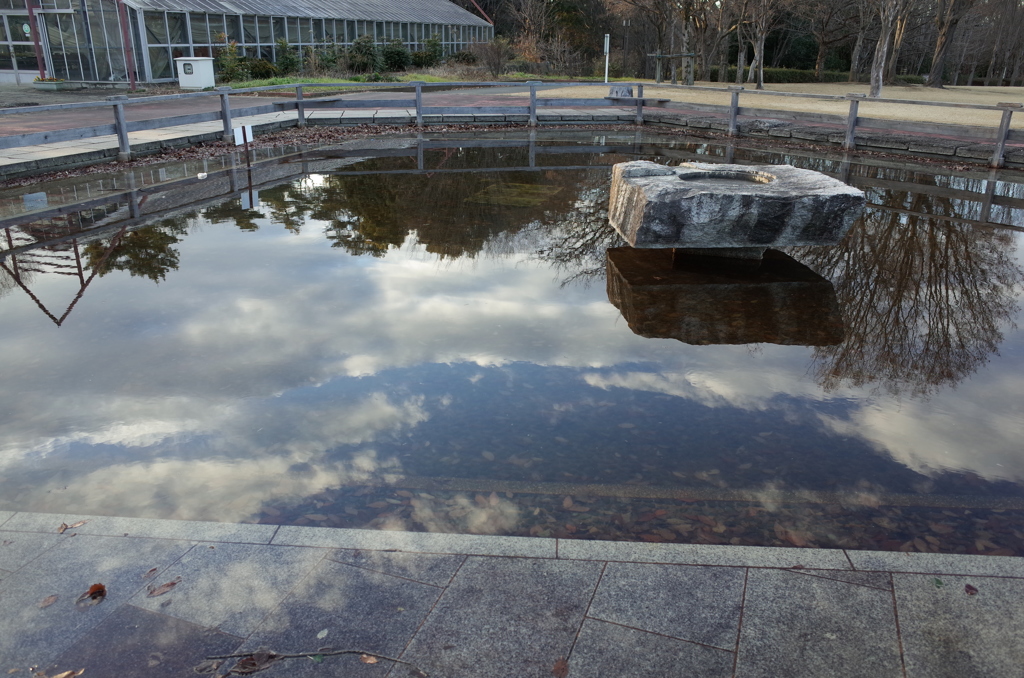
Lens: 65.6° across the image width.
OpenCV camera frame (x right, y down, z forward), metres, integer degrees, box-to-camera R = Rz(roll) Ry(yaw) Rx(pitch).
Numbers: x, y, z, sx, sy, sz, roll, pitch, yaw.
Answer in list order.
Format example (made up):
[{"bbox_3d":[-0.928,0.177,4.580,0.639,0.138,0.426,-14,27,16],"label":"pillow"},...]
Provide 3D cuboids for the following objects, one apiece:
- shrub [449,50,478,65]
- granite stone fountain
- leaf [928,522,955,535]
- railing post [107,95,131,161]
[{"bbox_3d":[-2.158,-12.498,35.374,1.330,0.680,1.200,0,21,0],"label":"shrub"},{"bbox_3d":[1.608,-0.951,6.053,1.570,0.560,1.300,0,21,-2],"label":"granite stone fountain"},{"bbox_3d":[1.516,0.666,2.820,0.052,0.012,0.080,-13,25,-32],"label":"leaf"},{"bbox_3d":[-4.879,-2.627,9.929,0.140,0.800,0.240,7,22,17],"label":"railing post"}]

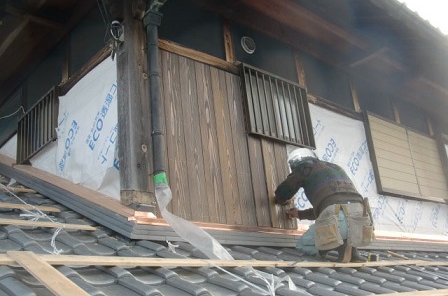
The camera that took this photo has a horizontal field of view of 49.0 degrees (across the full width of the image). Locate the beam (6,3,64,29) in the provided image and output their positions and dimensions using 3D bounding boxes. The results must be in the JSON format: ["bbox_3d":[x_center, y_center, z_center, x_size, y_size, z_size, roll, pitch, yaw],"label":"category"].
[{"bbox_3d":[-1.653,-1.151,4.336,0.530,0.080,0.080,12,-26,-40],"label":"beam"}]

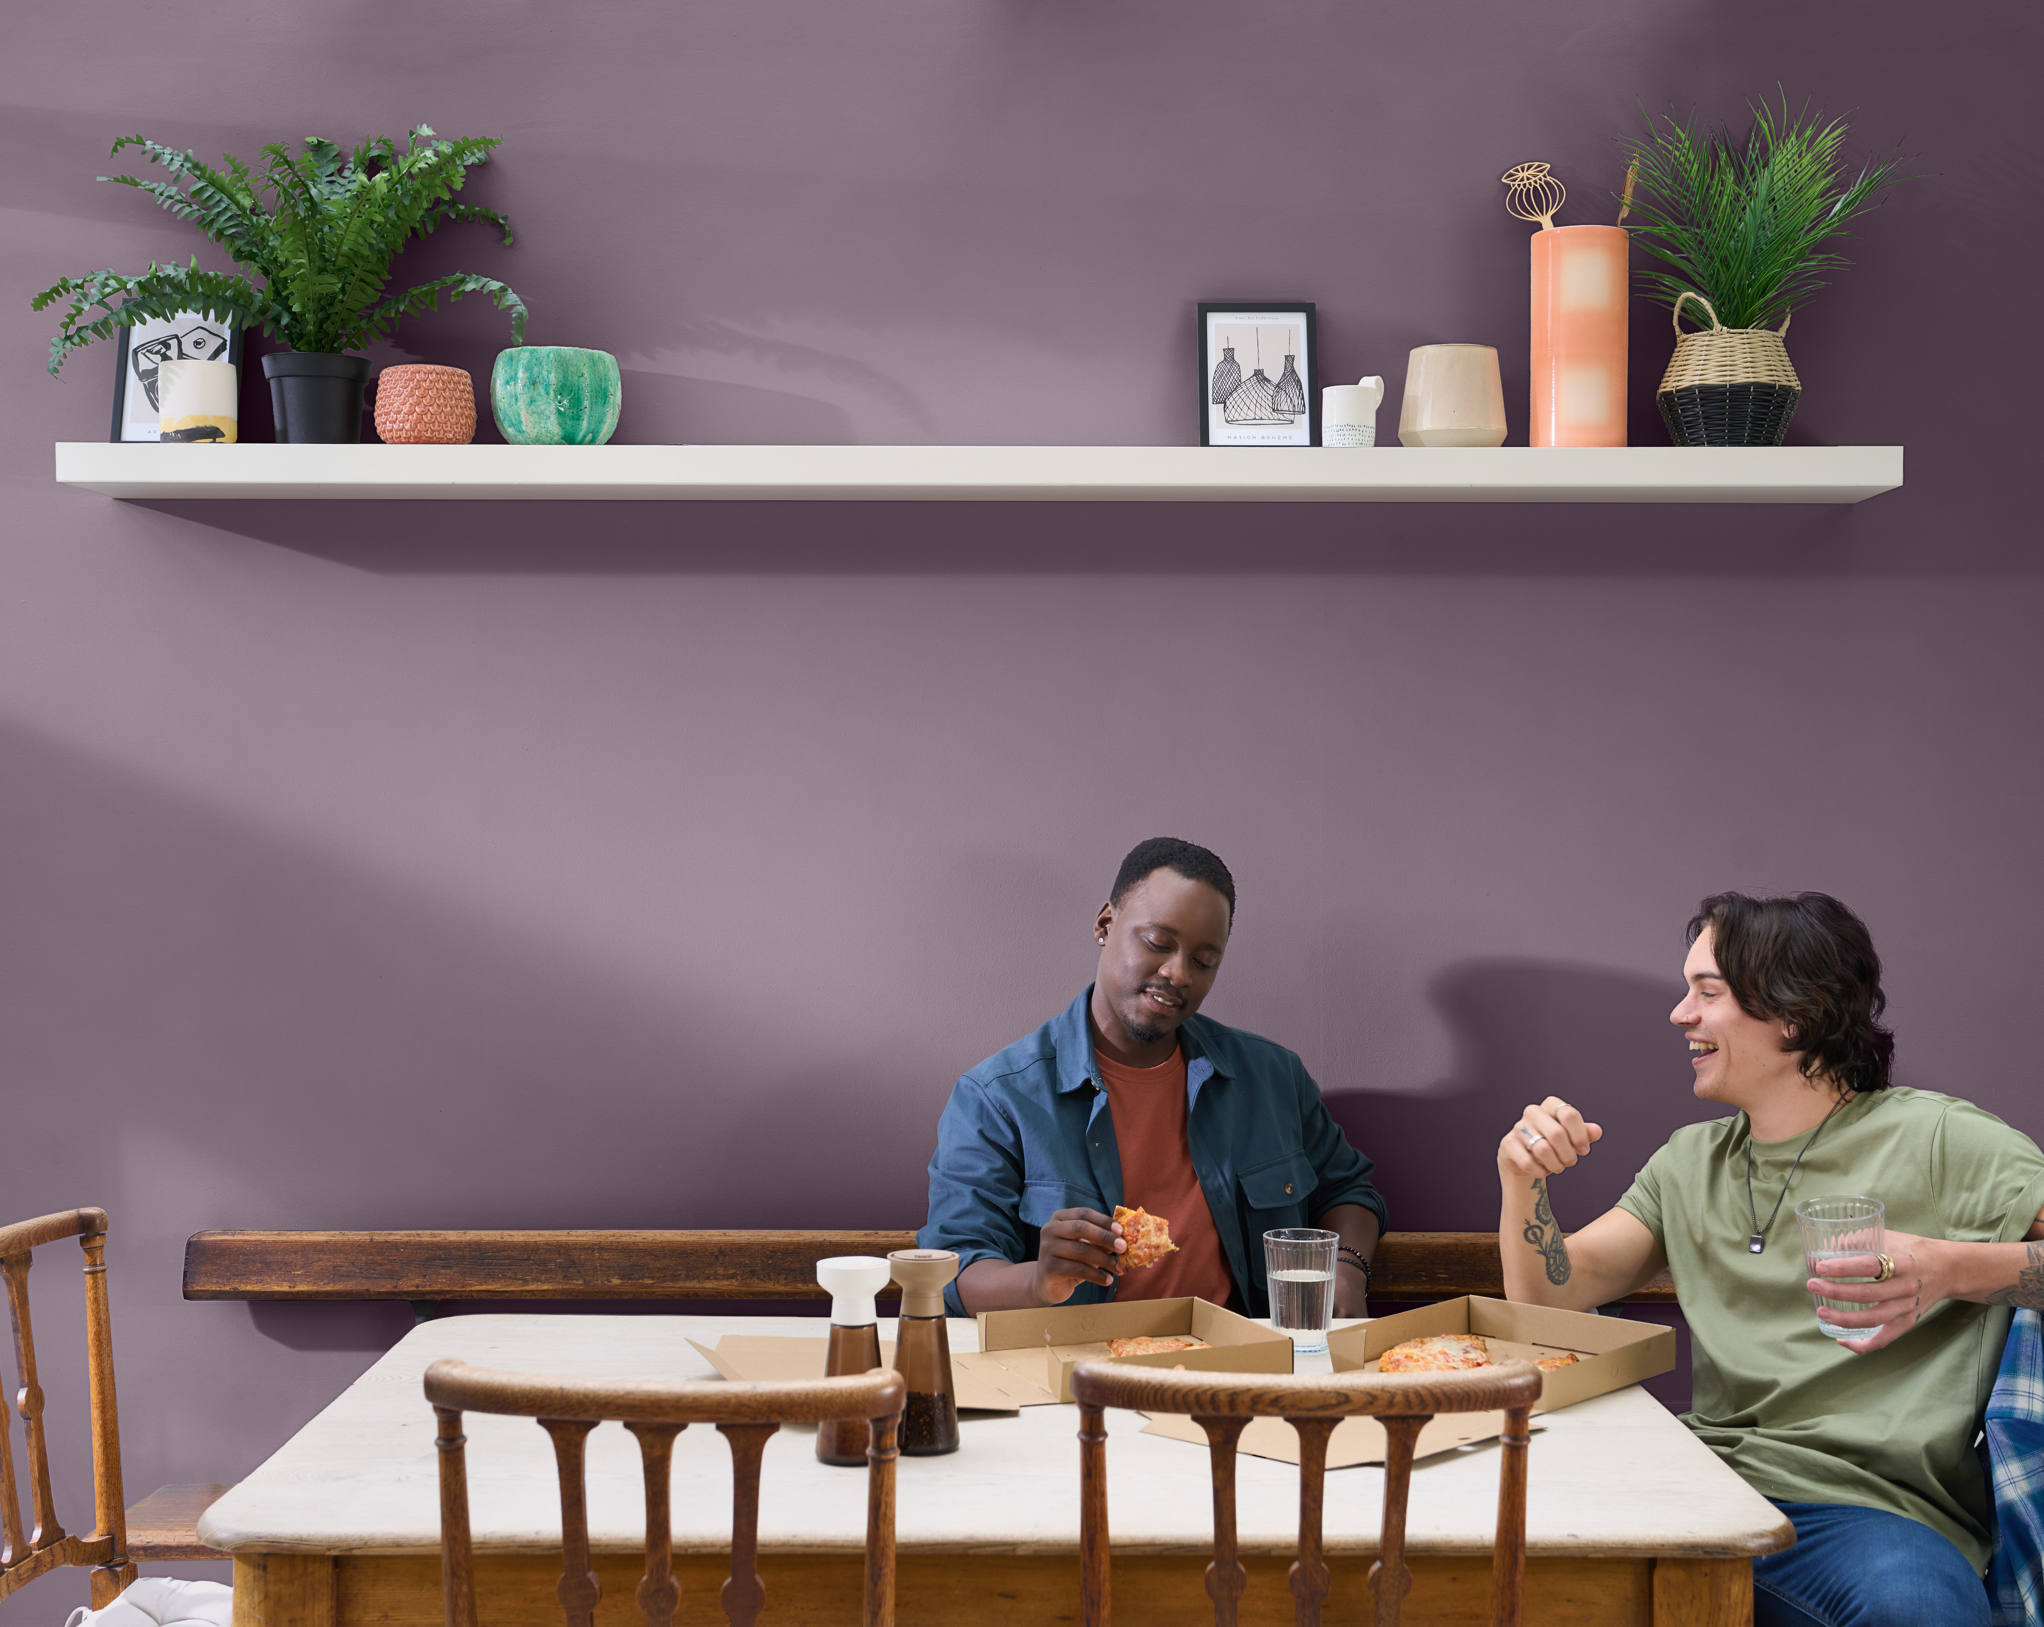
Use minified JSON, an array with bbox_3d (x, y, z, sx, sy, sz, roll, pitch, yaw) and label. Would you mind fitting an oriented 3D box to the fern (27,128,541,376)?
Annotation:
[{"bbox_3d":[-0.940,-0.695,3.345,0.630,0.365,0.420,0,0,0],"label":"fern"}]

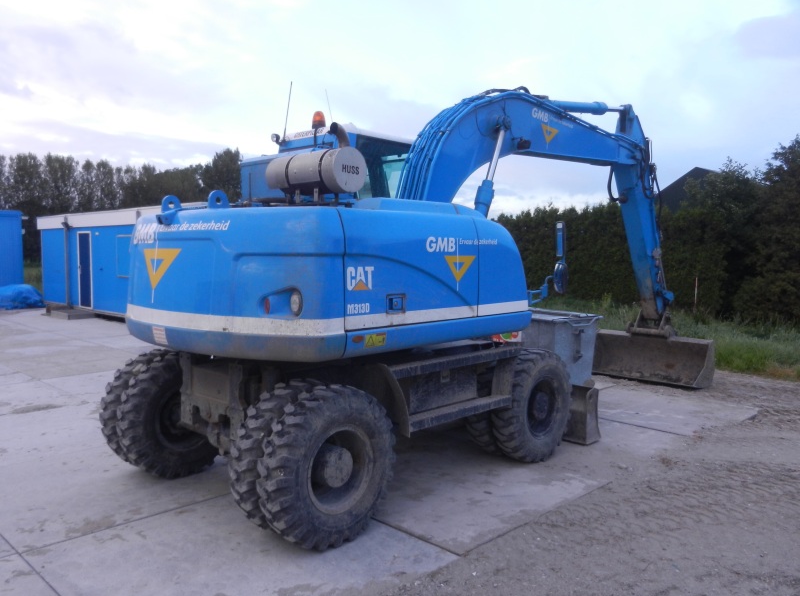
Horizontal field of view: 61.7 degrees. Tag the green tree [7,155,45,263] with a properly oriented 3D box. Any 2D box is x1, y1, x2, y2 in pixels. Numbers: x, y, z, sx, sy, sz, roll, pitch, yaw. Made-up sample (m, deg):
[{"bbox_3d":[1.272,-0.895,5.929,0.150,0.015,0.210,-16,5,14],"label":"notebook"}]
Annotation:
[{"bbox_3d":[-32.399,-7.649,58.352,3.700,9.910,3.700,-1,5,-29],"label":"green tree"}]

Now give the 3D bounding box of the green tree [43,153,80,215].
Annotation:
[{"bbox_3d":[-30.382,-7.923,60.363,3.600,10.230,3.600,-1,5,-27],"label":"green tree"}]

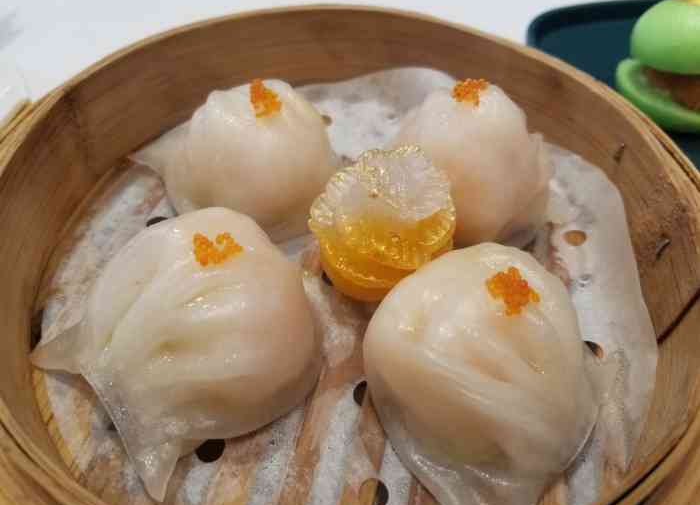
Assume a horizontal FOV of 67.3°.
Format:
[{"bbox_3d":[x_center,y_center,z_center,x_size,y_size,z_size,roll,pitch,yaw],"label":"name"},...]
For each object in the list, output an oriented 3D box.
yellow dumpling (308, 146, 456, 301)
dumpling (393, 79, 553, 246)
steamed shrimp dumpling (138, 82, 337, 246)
[{"bbox_3d":[0.008,-0.008,0.138,0.036,0.021,0.037,2,52,-3],"label":"yellow dumpling"},{"bbox_3d":[0.038,-0.030,0.150,0.048,0.033,0.045,18,53,10],"label":"dumpling"},{"bbox_3d":[-0.030,-0.031,0.146,0.051,0.033,0.053,-27,59,-23],"label":"steamed shrimp dumpling"}]

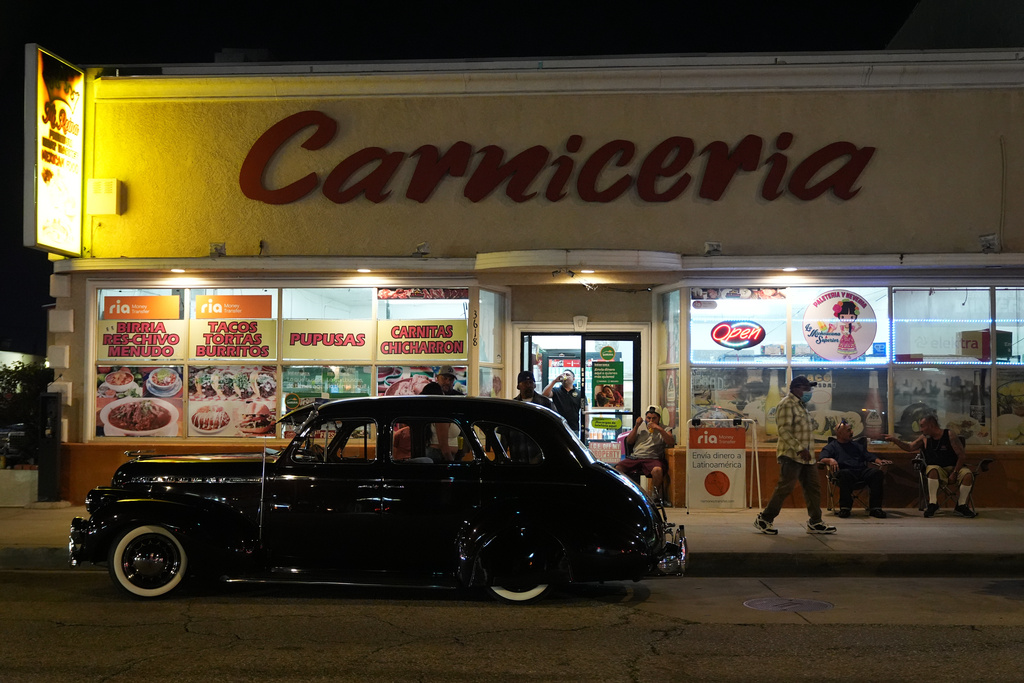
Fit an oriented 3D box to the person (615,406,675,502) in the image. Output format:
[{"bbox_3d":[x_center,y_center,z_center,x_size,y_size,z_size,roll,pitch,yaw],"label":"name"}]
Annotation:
[{"bbox_3d":[1.606,1.368,13.795,0.720,1.170,0.750,0,-2,16],"label":"person"}]

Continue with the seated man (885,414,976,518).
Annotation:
[{"bbox_3d":[4.926,1.460,13.394,1.015,1.165,0.761,0,-2,17],"label":"seated man"}]

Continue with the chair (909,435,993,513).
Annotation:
[{"bbox_3d":[4.938,1.489,12.867,0.890,0.860,0.620,0,-2,4],"label":"chair"}]

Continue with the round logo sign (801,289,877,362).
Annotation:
[{"bbox_3d":[4.013,-0.193,13.904,0.887,0.887,0.030,0,-2,4],"label":"round logo sign"}]

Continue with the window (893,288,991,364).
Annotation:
[{"bbox_3d":[5.322,-0.199,14.106,1.183,0.922,0.041,0,-2,5],"label":"window"}]

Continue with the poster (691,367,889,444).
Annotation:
[{"bbox_3d":[3.251,0.745,13.361,2.290,0.900,0.030,0,-2,4],"label":"poster"}]

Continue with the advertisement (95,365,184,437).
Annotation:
[{"bbox_3d":[-4.754,0.769,14.539,1.143,0.912,0.030,0,-2,4],"label":"advertisement"}]

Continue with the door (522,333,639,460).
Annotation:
[{"bbox_3d":[0.924,0.973,15.277,1.613,2.204,0.101,0,-2,5],"label":"door"}]

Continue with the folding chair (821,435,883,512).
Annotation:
[{"bbox_3d":[4.021,1.564,13.398,0.770,0.890,0.600,0,-2,0],"label":"folding chair"}]

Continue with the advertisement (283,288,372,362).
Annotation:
[{"bbox_3d":[-2.331,-0.212,14.412,1.196,0.919,0.040,0,-2,4],"label":"advertisement"}]

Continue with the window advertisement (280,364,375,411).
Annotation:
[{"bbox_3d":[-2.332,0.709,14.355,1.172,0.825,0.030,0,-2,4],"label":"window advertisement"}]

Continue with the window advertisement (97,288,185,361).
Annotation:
[{"bbox_3d":[-4.562,-0.197,14.005,1.140,0.860,0.030,0,-2,4],"label":"window advertisement"}]

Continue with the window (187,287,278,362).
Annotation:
[{"bbox_3d":[-3.551,-0.204,14.506,1.186,0.945,0.070,0,-2,4],"label":"window"}]

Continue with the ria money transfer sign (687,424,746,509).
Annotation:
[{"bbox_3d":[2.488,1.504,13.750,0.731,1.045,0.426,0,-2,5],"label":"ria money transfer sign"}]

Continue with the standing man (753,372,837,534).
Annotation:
[{"bbox_3d":[2.951,1.179,11.876,0.790,1.630,0.550,0,-2,5],"label":"standing man"}]

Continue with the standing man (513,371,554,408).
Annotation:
[{"bbox_3d":[0.200,1.170,12.528,0.568,1.679,0.365,0,-2,-5],"label":"standing man"}]

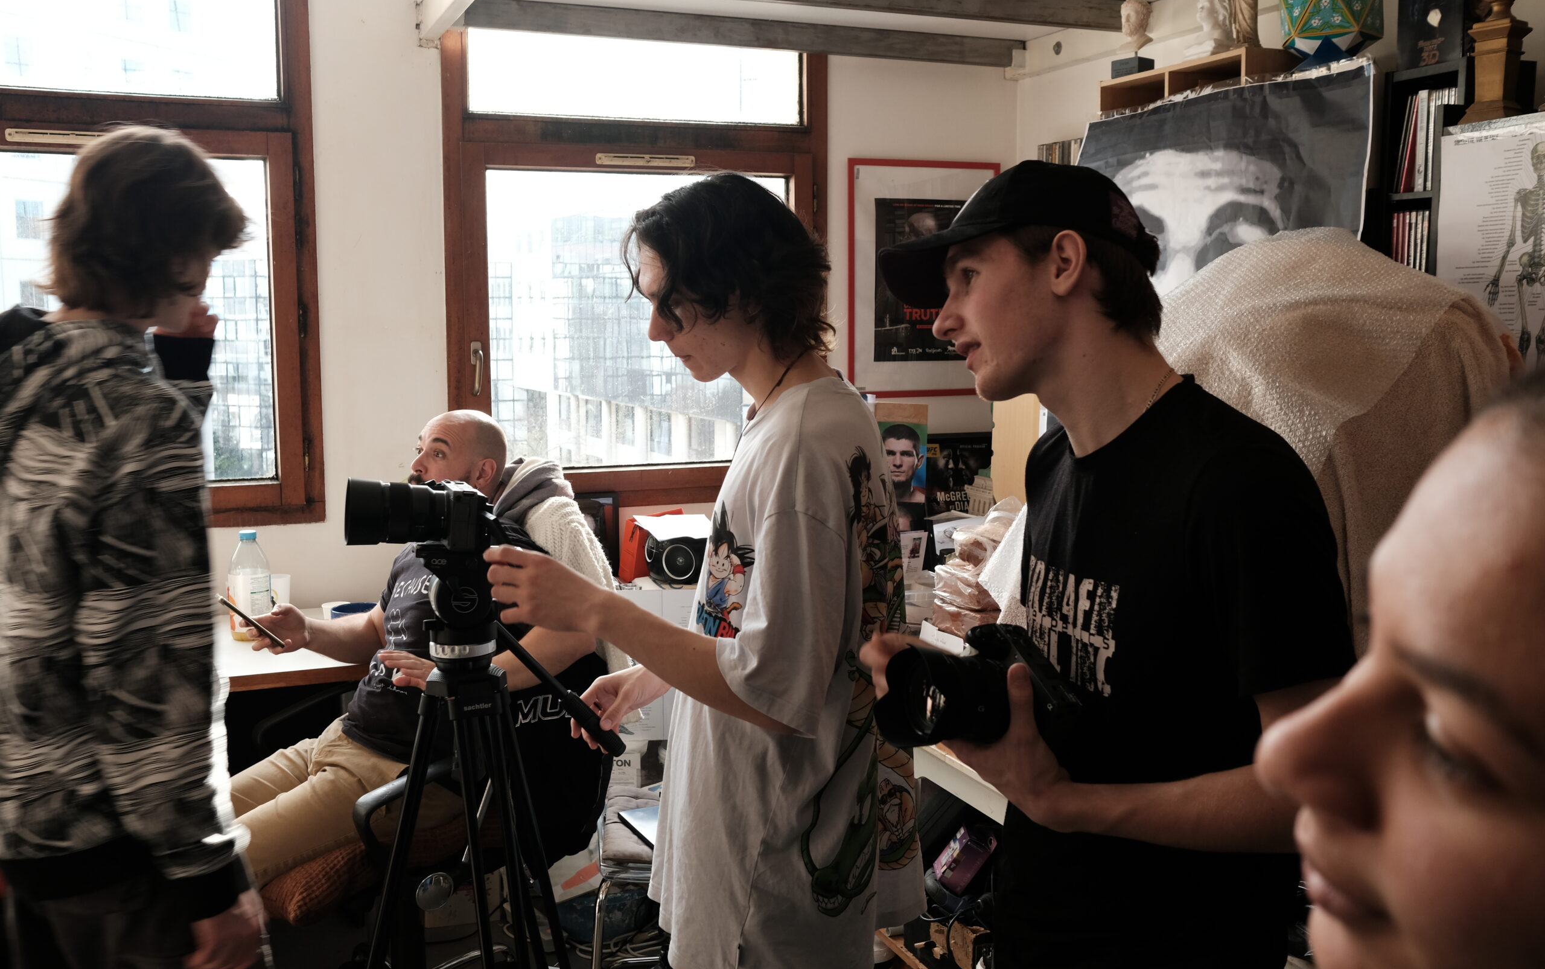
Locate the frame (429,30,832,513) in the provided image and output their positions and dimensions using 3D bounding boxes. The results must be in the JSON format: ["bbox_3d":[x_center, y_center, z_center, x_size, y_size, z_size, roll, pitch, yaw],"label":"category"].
[{"bbox_3d":[-0.364,-0.601,4.282,1.131,1.323,0.080,-3,7,-23],"label":"frame"}]

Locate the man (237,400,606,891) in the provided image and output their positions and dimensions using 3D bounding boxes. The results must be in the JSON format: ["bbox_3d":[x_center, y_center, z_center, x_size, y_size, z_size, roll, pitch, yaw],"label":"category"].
[{"bbox_3d":[-0.849,0.499,3.179,0.900,1.270,0.630,-5,8,-38],"label":"man"}]

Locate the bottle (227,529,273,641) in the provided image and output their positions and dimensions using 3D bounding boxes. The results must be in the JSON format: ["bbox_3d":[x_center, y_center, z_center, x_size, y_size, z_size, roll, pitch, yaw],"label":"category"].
[{"bbox_3d":[-1.268,0.240,3.634,0.103,0.264,0.103,-3,7,-23],"label":"bottle"}]

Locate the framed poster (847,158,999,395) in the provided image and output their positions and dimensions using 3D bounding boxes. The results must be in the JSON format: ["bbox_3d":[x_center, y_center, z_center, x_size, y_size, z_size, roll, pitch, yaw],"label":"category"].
[{"bbox_3d":[0.473,-0.627,4.602,0.524,0.713,0.025,-3,7,-23],"label":"framed poster"}]

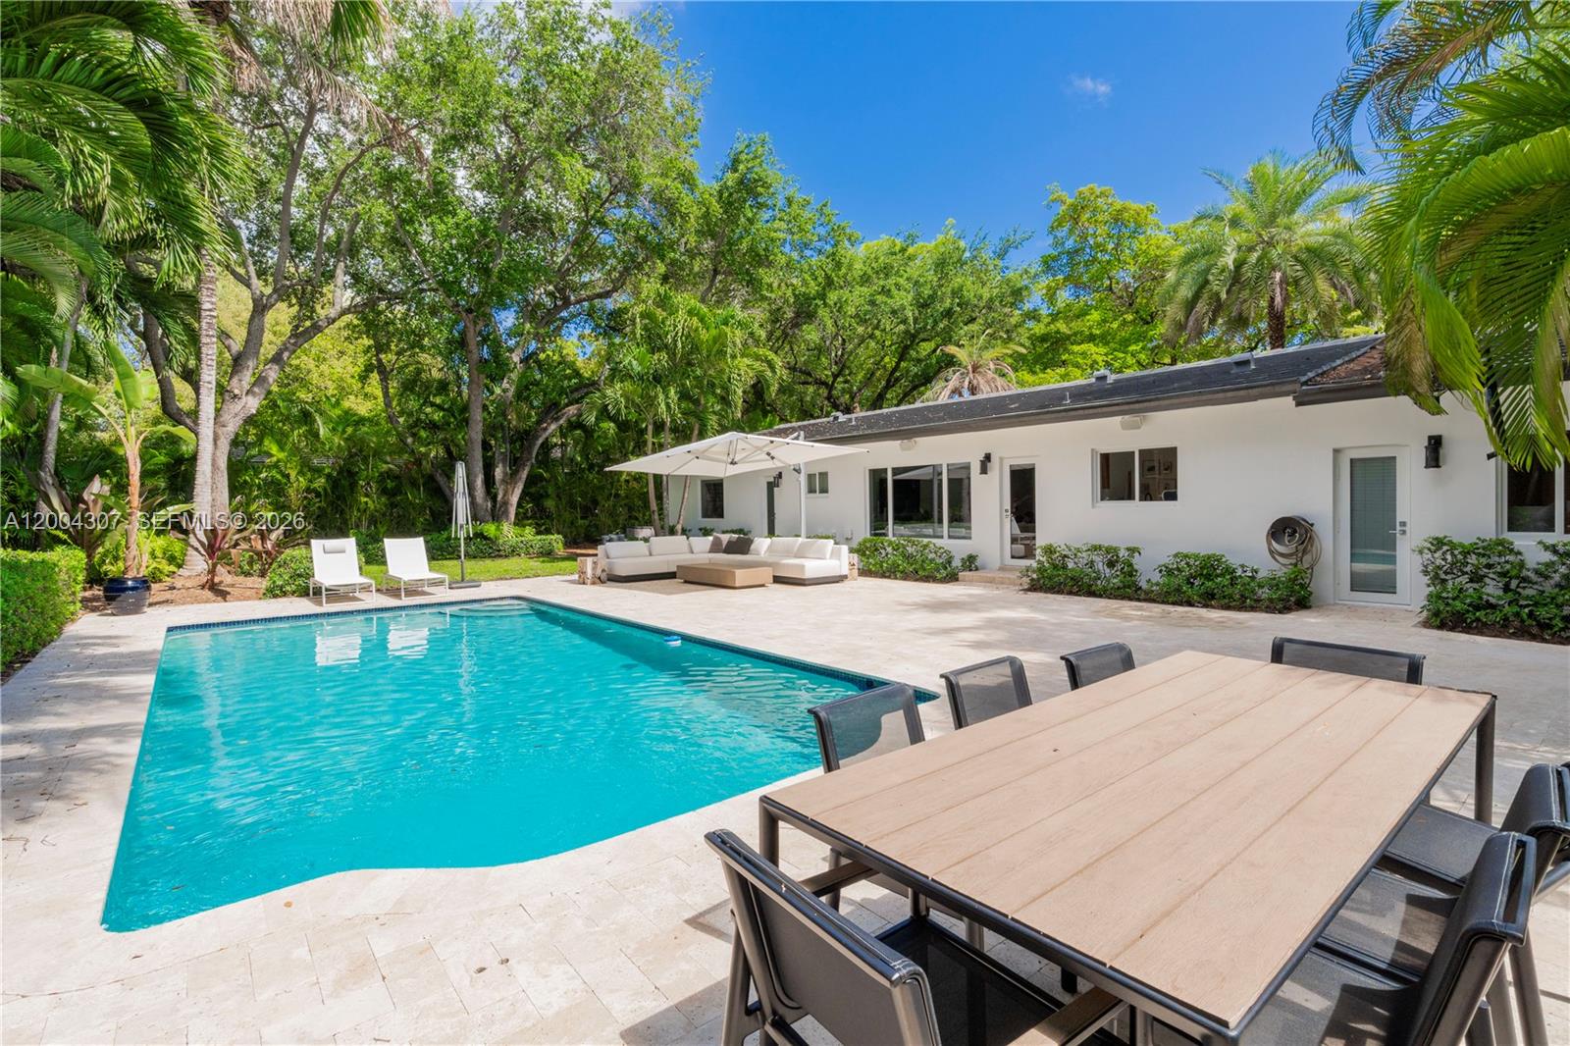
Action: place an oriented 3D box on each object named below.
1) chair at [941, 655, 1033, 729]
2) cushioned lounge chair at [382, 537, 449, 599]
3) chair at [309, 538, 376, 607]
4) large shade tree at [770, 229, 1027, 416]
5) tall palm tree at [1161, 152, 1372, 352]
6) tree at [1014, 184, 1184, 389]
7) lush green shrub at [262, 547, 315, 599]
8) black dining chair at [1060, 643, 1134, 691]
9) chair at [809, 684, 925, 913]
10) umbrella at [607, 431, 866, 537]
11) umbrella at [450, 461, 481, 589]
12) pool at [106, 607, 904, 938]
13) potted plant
[{"bbox_3d":[0.950,0.952,2.483,0.570,0.800,0.610,-2,1,-39],"label":"chair"},{"bbox_3d":[-6.929,0.815,13.057,0.730,1.020,1.680,-2,2,-40],"label":"cushioned lounge chair"},{"bbox_3d":[-7.628,0.812,11.989,0.710,1.030,1.800,-2,2,-40],"label":"chair"},{"bbox_3d":[4.652,-5.516,27.877,10.300,12.600,10.000,-1,1,10],"label":"large shade tree"},{"bbox_3d":[15.285,-5.493,21.905,5.400,12.360,5.400,0,1,35],"label":"tall palm tree"},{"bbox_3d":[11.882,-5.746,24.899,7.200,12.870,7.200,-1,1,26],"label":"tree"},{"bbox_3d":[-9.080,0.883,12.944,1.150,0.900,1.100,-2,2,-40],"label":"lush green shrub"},{"bbox_3d":[1.601,0.981,2.932,0.570,0.830,0.630,-2,2,-34],"label":"black dining chair"},{"bbox_3d":[0.486,1.018,2.213,0.570,0.830,0.640,-2,2,-39],"label":"chair"},{"bbox_3d":[-0.786,-0.354,13.883,3.700,3.100,3.850,0,2,37],"label":"umbrella"},{"bbox_3d":[-6.565,0.011,14.307,0.540,2.560,0.540,-1,1,20],"label":"umbrella"},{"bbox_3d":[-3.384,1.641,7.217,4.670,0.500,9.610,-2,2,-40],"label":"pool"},{"bbox_3d":[-10.503,-0.676,10.798,1.750,4.160,1.500,-2,2,-43],"label":"potted plant"}]

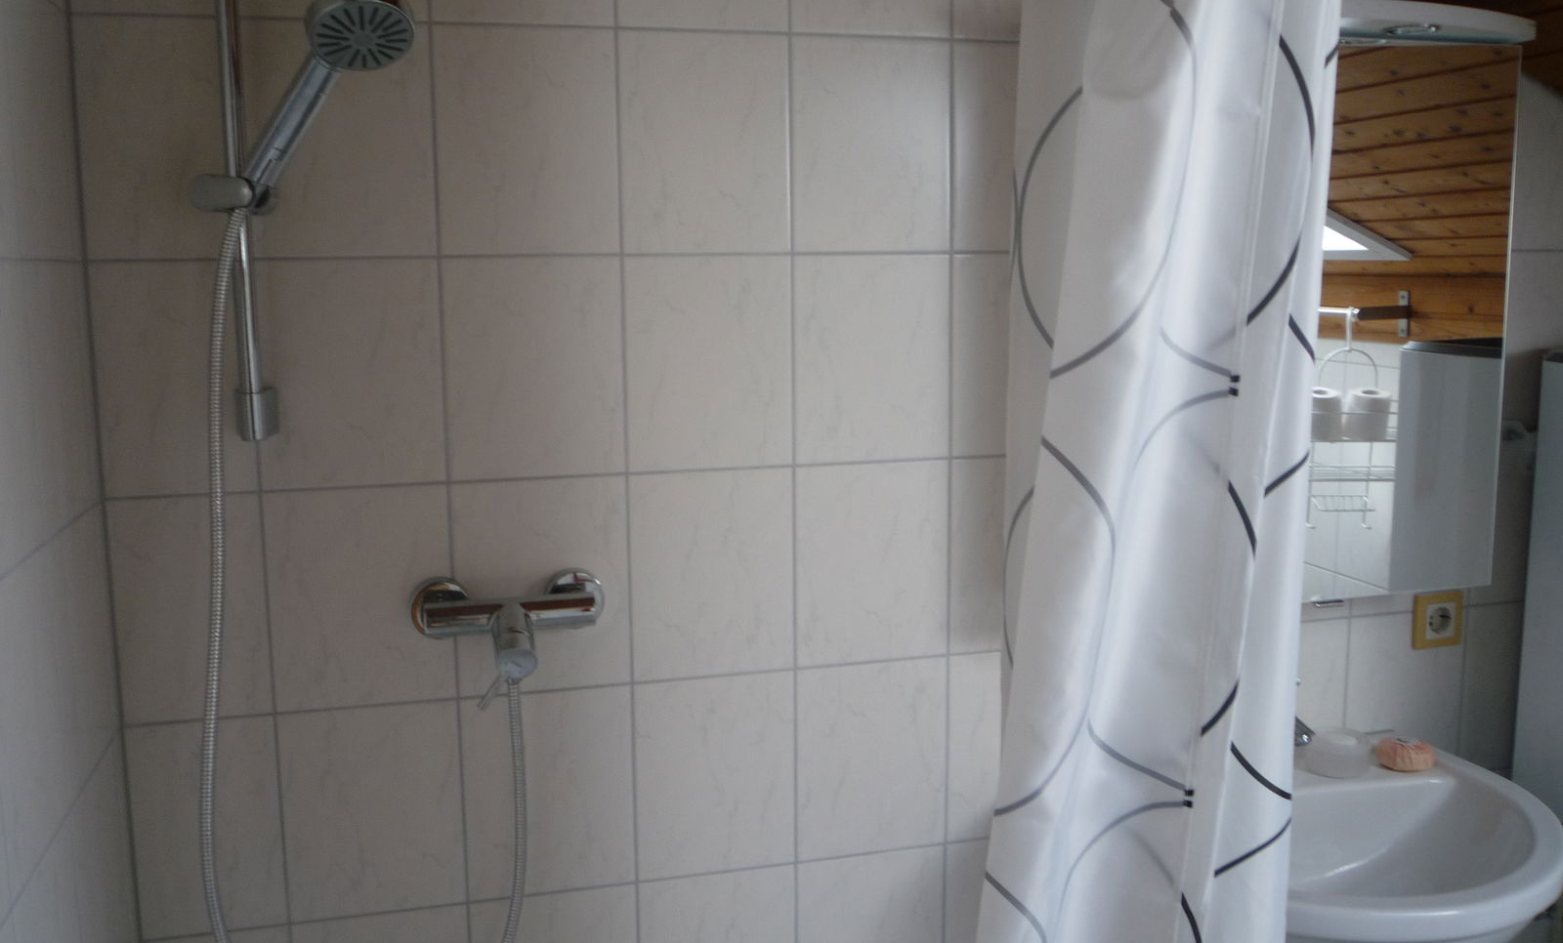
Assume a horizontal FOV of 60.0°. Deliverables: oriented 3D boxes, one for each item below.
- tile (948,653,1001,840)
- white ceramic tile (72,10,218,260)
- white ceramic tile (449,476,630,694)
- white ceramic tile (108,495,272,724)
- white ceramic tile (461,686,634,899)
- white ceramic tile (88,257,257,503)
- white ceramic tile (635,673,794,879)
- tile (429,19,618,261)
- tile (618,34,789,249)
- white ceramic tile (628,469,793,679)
[{"bbox_3d":[0.306,0.350,1.759,0.198,0.248,0.010,-3,9,-15],"label":"tile"},{"bbox_3d":[-0.650,-0.348,1.402,0.157,0.249,0.009,-3,8,-15],"label":"white ceramic tile"},{"bbox_3d":[-0.277,0.132,1.572,0.200,0.249,0.009,-3,8,-15],"label":"white ceramic tile"},{"bbox_3d":[-0.636,0.148,1.459,0.156,0.248,0.008,-3,8,-15],"label":"white ceramic tile"},{"bbox_3d":[-0.274,0.381,1.607,0.200,0.249,0.009,-3,8,-15],"label":"white ceramic tile"},{"bbox_3d":[-0.638,-0.097,1.424,0.156,0.248,0.008,-3,8,-15],"label":"white ceramic tile"},{"bbox_3d":[-0.079,0.369,1.646,0.198,0.248,0.008,-3,8,-15],"label":"white ceramic tile"},{"bbox_3d":[-0.281,-0.366,1.500,0.200,0.249,0.009,-3,8,-15],"label":"tile"},{"bbox_3d":[-0.086,-0.373,1.544,0.198,0.248,0.010,-3,9,-15],"label":"tile"},{"bbox_3d":[-0.082,0.123,1.624,0.200,0.249,0.009,-3,8,-15],"label":"white ceramic tile"}]

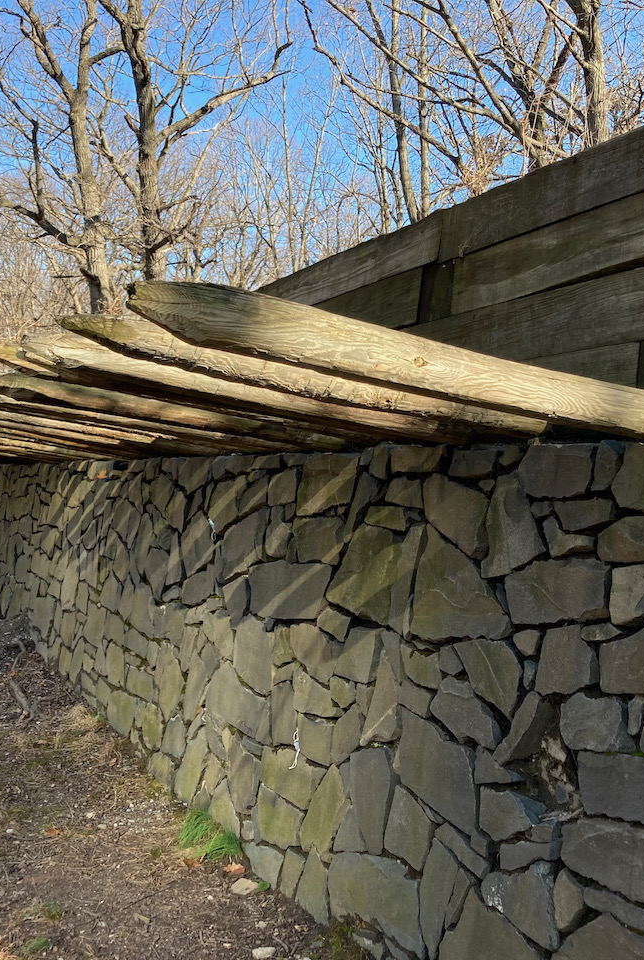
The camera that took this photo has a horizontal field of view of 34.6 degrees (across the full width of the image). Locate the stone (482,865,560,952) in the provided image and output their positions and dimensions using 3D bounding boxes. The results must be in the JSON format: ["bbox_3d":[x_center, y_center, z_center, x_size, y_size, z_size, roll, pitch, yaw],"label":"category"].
[{"bbox_3d":[0.548,1.023,2.569,0.142,0.158,0.300,8,-3,-25],"label":"stone"}]

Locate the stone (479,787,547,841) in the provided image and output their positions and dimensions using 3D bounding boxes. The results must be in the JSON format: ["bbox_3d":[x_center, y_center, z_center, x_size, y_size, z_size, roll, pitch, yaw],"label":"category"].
[{"bbox_3d":[0.515,0.859,2.663,0.140,0.136,0.220,-2,2,-27],"label":"stone"}]

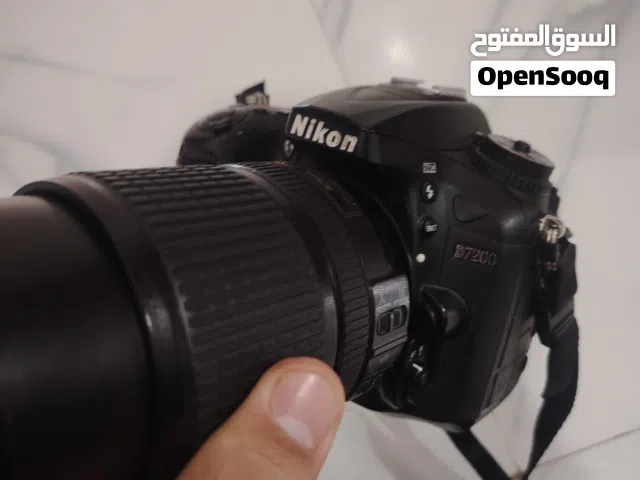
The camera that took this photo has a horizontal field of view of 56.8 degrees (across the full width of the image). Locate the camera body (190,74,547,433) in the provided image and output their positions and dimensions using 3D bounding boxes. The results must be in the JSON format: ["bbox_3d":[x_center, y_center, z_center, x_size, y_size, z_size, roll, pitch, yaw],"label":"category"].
[{"bbox_3d":[0.017,-0.005,0.217,0.136,0.106,0.076,21,21,39],"label":"camera body"}]

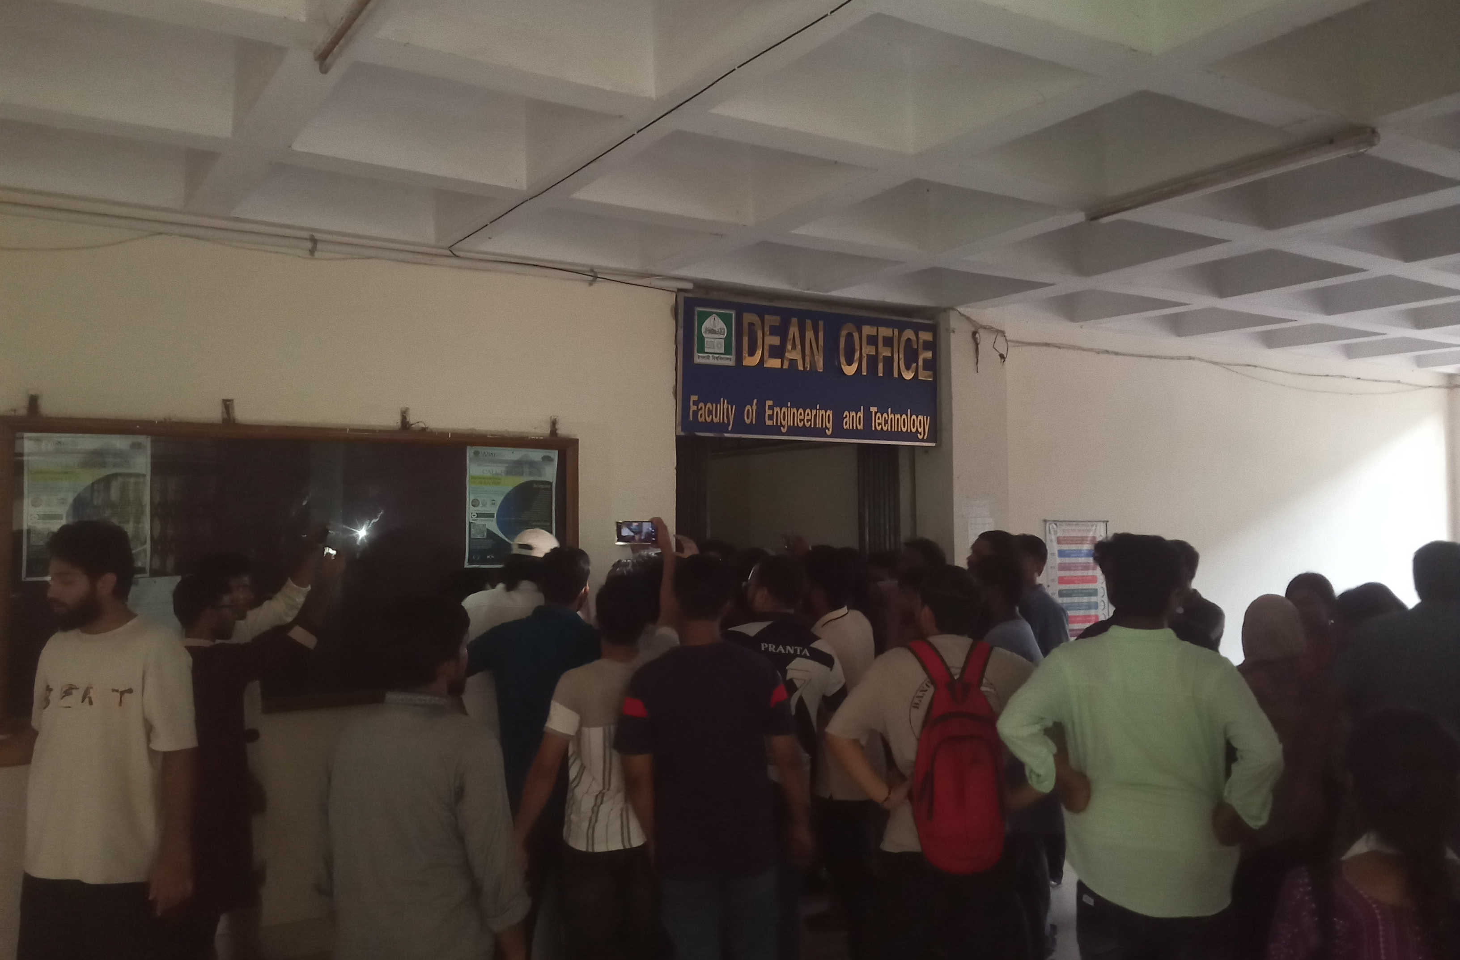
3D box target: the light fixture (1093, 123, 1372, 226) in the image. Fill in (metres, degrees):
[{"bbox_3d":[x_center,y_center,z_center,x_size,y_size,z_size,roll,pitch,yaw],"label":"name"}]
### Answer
[{"bbox_3d":[1.755,-1.071,4.261,0.075,0.080,1.200,1,-3,-32],"label":"light fixture"}]

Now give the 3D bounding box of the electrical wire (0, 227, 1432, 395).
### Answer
[{"bbox_3d":[1.653,-0.870,7.098,10.250,0.250,0.100,1,-3,-32],"label":"electrical wire"}]

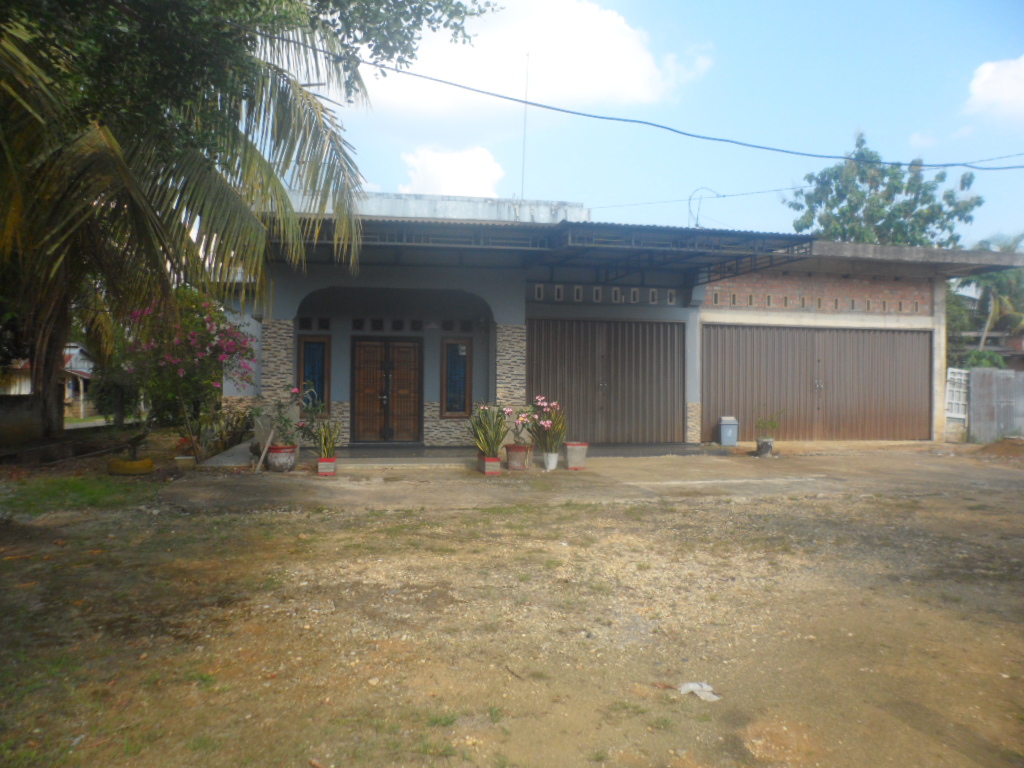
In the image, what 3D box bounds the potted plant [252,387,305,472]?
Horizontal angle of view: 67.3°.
[{"bbox_3d":[-4.220,0.818,13.900,0.940,1.545,0.820,0,0,-10],"label":"potted plant"}]

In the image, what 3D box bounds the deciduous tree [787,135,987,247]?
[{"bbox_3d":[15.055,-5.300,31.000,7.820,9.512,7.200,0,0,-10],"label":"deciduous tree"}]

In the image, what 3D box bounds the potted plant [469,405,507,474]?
[{"bbox_3d":[-0.412,0.992,13.500,0.702,1.229,0.620,0,0,-10],"label":"potted plant"}]

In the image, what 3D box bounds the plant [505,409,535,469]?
[{"bbox_3d":[0.140,1.017,14.350,0.560,1.194,0.540,0,0,0],"label":"plant"}]

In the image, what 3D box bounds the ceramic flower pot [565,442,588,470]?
[{"bbox_3d":[1.208,1.353,14.350,0.457,0.500,0.440,0,0,-10],"label":"ceramic flower pot"}]

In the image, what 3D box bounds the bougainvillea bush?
[{"bbox_3d":[-6.856,-0.466,16.300,2.882,3.115,2.500,0,0,-10],"label":"bougainvillea bush"}]

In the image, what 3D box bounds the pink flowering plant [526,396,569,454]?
[{"bbox_3d":[0.658,0.760,14.250,0.778,1.130,0.680,0,0,-10],"label":"pink flowering plant"}]

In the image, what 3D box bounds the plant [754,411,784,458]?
[{"bbox_3d":[5.413,1.032,16.200,0.611,0.990,0.500,0,0,-10],"label":"plant"}]

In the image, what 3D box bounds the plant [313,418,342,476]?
[{"bbox_3d":[-3.191,1.098,13.300,0.519,1.003,0.450,0,0,-10],"label":"plant"}]

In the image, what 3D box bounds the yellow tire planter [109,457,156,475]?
[{"bbox_3d":[-6.711,1.441,13.600,0.800,0.230,0.800,0,0,-10],"label":"yellow tire planter"}]

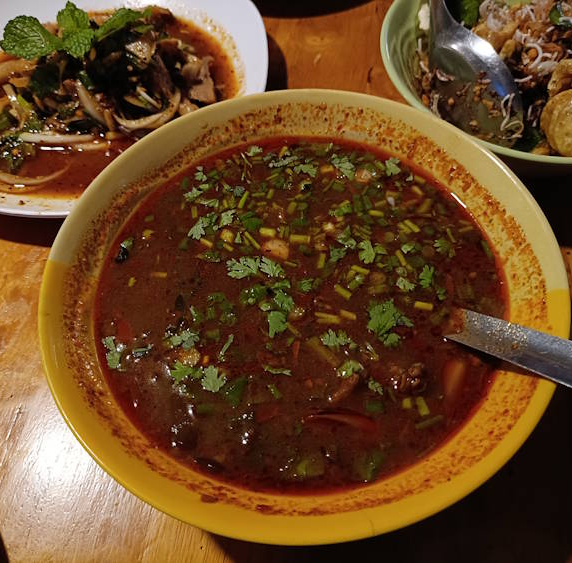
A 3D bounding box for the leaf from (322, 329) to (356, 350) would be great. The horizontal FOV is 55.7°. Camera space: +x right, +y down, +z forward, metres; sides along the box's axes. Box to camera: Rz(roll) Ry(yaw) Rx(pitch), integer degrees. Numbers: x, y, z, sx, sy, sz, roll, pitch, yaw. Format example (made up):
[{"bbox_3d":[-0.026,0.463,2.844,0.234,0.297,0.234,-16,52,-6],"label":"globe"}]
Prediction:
[{"bbox_3d":[0.024,0.026,0.245,0.015,0.004,0.009,4,59,6],"label":"leaf"}]

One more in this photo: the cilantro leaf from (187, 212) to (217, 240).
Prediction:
[{"bbox_3d":[-0.042,-0.029,0.282,0.010,0.004,0.021,39,68,23],"label":"cilantro leaf"}]

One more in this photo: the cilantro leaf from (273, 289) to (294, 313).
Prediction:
[{"bbox_3d":[-0.001,0.009,0.257,0.007,0.004,0.015,-36,63,-18],"label":"cilantro leaf"}]

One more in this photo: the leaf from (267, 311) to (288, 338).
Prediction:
[{"bbox_3d":[-0.004,0.020,0.251,0.008,0.003,0.013,-6,58,-1],"label":"leaf"}]

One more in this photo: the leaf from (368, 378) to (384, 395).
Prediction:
[{"bbox_3d":[0.039,0.045,0.233,0.008,0.003,0.005,31,65,20],"label":"leaf"}]

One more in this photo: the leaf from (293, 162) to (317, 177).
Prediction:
[{"bbox_3d":[0.011,-0.062,0.300,0.013,0.003,0.008,13,60,11],"label":"leaf"}]

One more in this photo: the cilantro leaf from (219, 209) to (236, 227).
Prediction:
[{"bbox_3d":[-0.031,-0.033,0.284,0.007,0.004,0.012,7,59,7],"label":"cilantro leaf"}]

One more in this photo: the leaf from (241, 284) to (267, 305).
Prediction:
[{"bbox_3d":[-0.015,0.006,0.260,0.014,0.003,0.010,-16,59,-7],"label":"leaf"}]

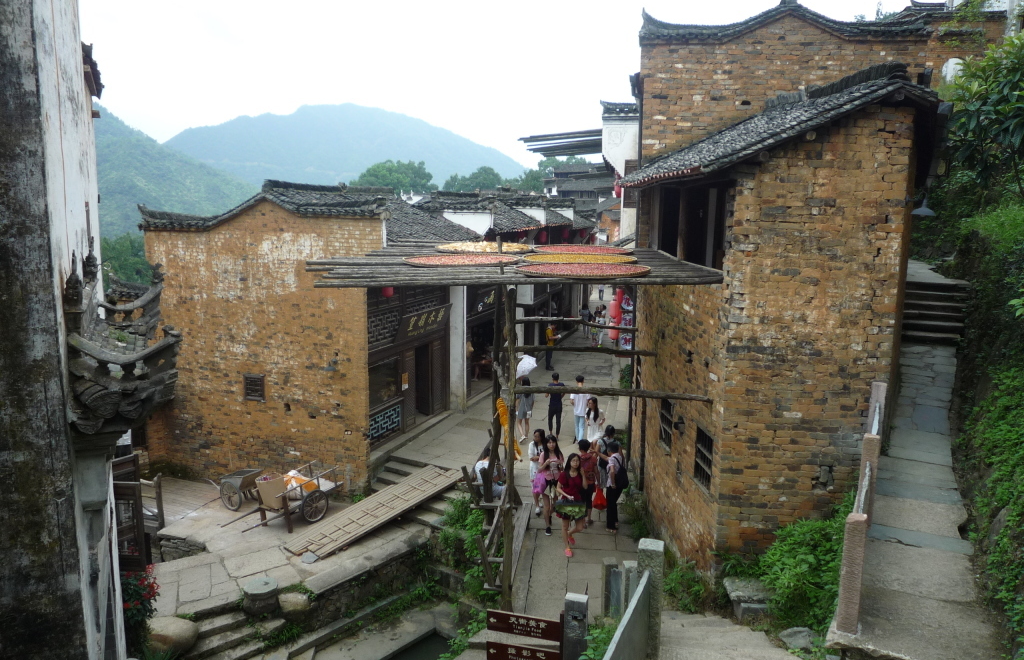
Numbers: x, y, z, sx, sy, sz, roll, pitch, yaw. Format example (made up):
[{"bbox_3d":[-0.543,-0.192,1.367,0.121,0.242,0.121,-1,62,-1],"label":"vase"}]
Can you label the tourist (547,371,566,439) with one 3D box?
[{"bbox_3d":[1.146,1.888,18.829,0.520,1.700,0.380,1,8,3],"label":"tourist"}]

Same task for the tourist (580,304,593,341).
[{"bbox_3d":[3.490,-0.335,34.691,0.460,1.600,0.340,1,8,5],"label":"tourist"}]

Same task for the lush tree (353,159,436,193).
[{"bbox_3d":[-10.373,-10.616,65.612,7.400,9.000,7.000,1,8,0],"label":"lush tree"}]

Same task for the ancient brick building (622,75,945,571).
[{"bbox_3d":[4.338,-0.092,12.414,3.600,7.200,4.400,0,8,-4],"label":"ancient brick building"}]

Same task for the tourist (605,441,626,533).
[{"bbox_3d":[1.789,2.650,12.743,0.400,1.580,0.460,3,8,20],"label":"tourist"}]

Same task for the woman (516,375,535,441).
[{"bbox_3d":[0.325,1.929,17.890,0.450,1.620,0.360,0,8,-2],"label":"woman"}]

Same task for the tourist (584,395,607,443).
[{"bbox_3d":[1.826,2.197,16.193,0.480,1.580,0.360,3,8,15],"label":"tourist"}]

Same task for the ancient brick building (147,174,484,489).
[{"bbox_3d":[-4.825,-0.287,19.616,6.700,6.698,6.500,3,8,19],"label":"ancient brick building"}]

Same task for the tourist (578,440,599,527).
[{"bbox_3d":[1.356,2.647,12.845,0.460,1.550,0.340,3,8,15],"label":"tourist"}]

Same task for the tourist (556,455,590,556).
[{"bbox_3d":[1.004,2.815,12.084,0.550,1.630,0.500,0,8,0],"label":"tourist"}]

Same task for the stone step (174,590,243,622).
[{"bbox_3d":[-4.761,4.361,11.712,1.000,0.160,0.360,-5,10,-32],"label":"stone step"}]

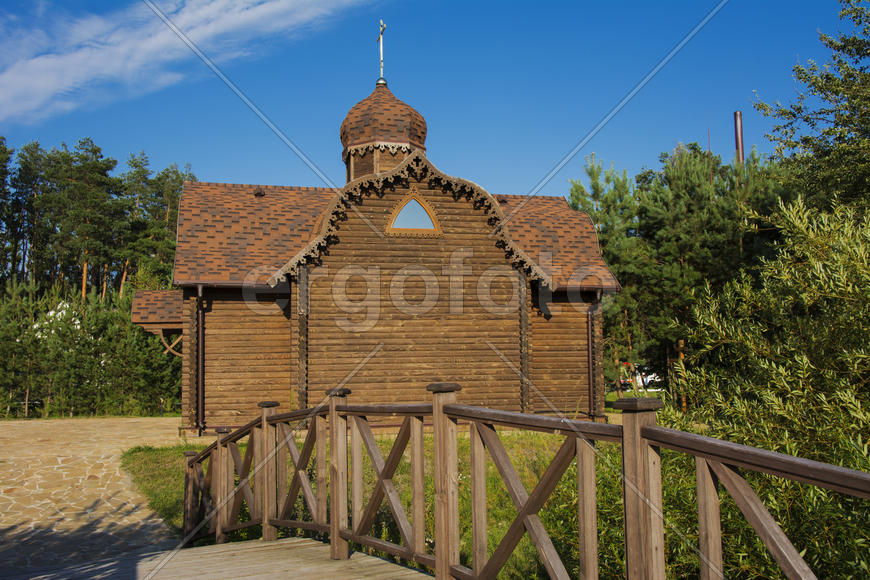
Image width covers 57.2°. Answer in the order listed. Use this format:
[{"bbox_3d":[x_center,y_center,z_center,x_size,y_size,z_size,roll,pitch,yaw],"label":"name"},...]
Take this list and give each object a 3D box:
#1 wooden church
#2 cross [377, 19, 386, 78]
[{"bbox_3d":[-1.902,-1.261,21.972,11.858,9.500,8.833,0,-5,-14],"label":"wooden church"},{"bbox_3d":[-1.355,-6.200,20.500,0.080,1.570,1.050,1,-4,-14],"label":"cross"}]

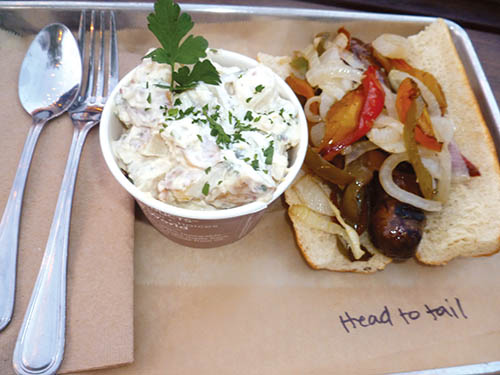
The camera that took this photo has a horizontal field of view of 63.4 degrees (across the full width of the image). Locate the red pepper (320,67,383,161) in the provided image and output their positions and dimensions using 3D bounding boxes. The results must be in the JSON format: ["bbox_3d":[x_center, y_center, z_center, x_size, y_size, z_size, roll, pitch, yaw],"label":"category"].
[{"bbox_3d":[0.056,-0.041,0.221,0.029,0.018,0.064,27,62,5],"label":"red pepper"}]

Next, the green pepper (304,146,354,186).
[{"bbox_3d":[0.042,-0.011,0.214,0.034,0.011,0.012,31,63,7],"label":"green pepper"}]

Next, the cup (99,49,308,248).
[{"bbox_3d":[-0.023,-0.016,0.208,0.093,0.059,0.093,-2,64,-10],"label":"cup"}]

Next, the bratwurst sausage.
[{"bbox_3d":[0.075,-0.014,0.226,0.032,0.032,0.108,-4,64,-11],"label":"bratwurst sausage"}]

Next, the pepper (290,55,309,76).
[{"bbox_3d":[0.030,-0.074,0.244,0.012,0.008,0.015,6,63,-6],"label":"pepper"}]

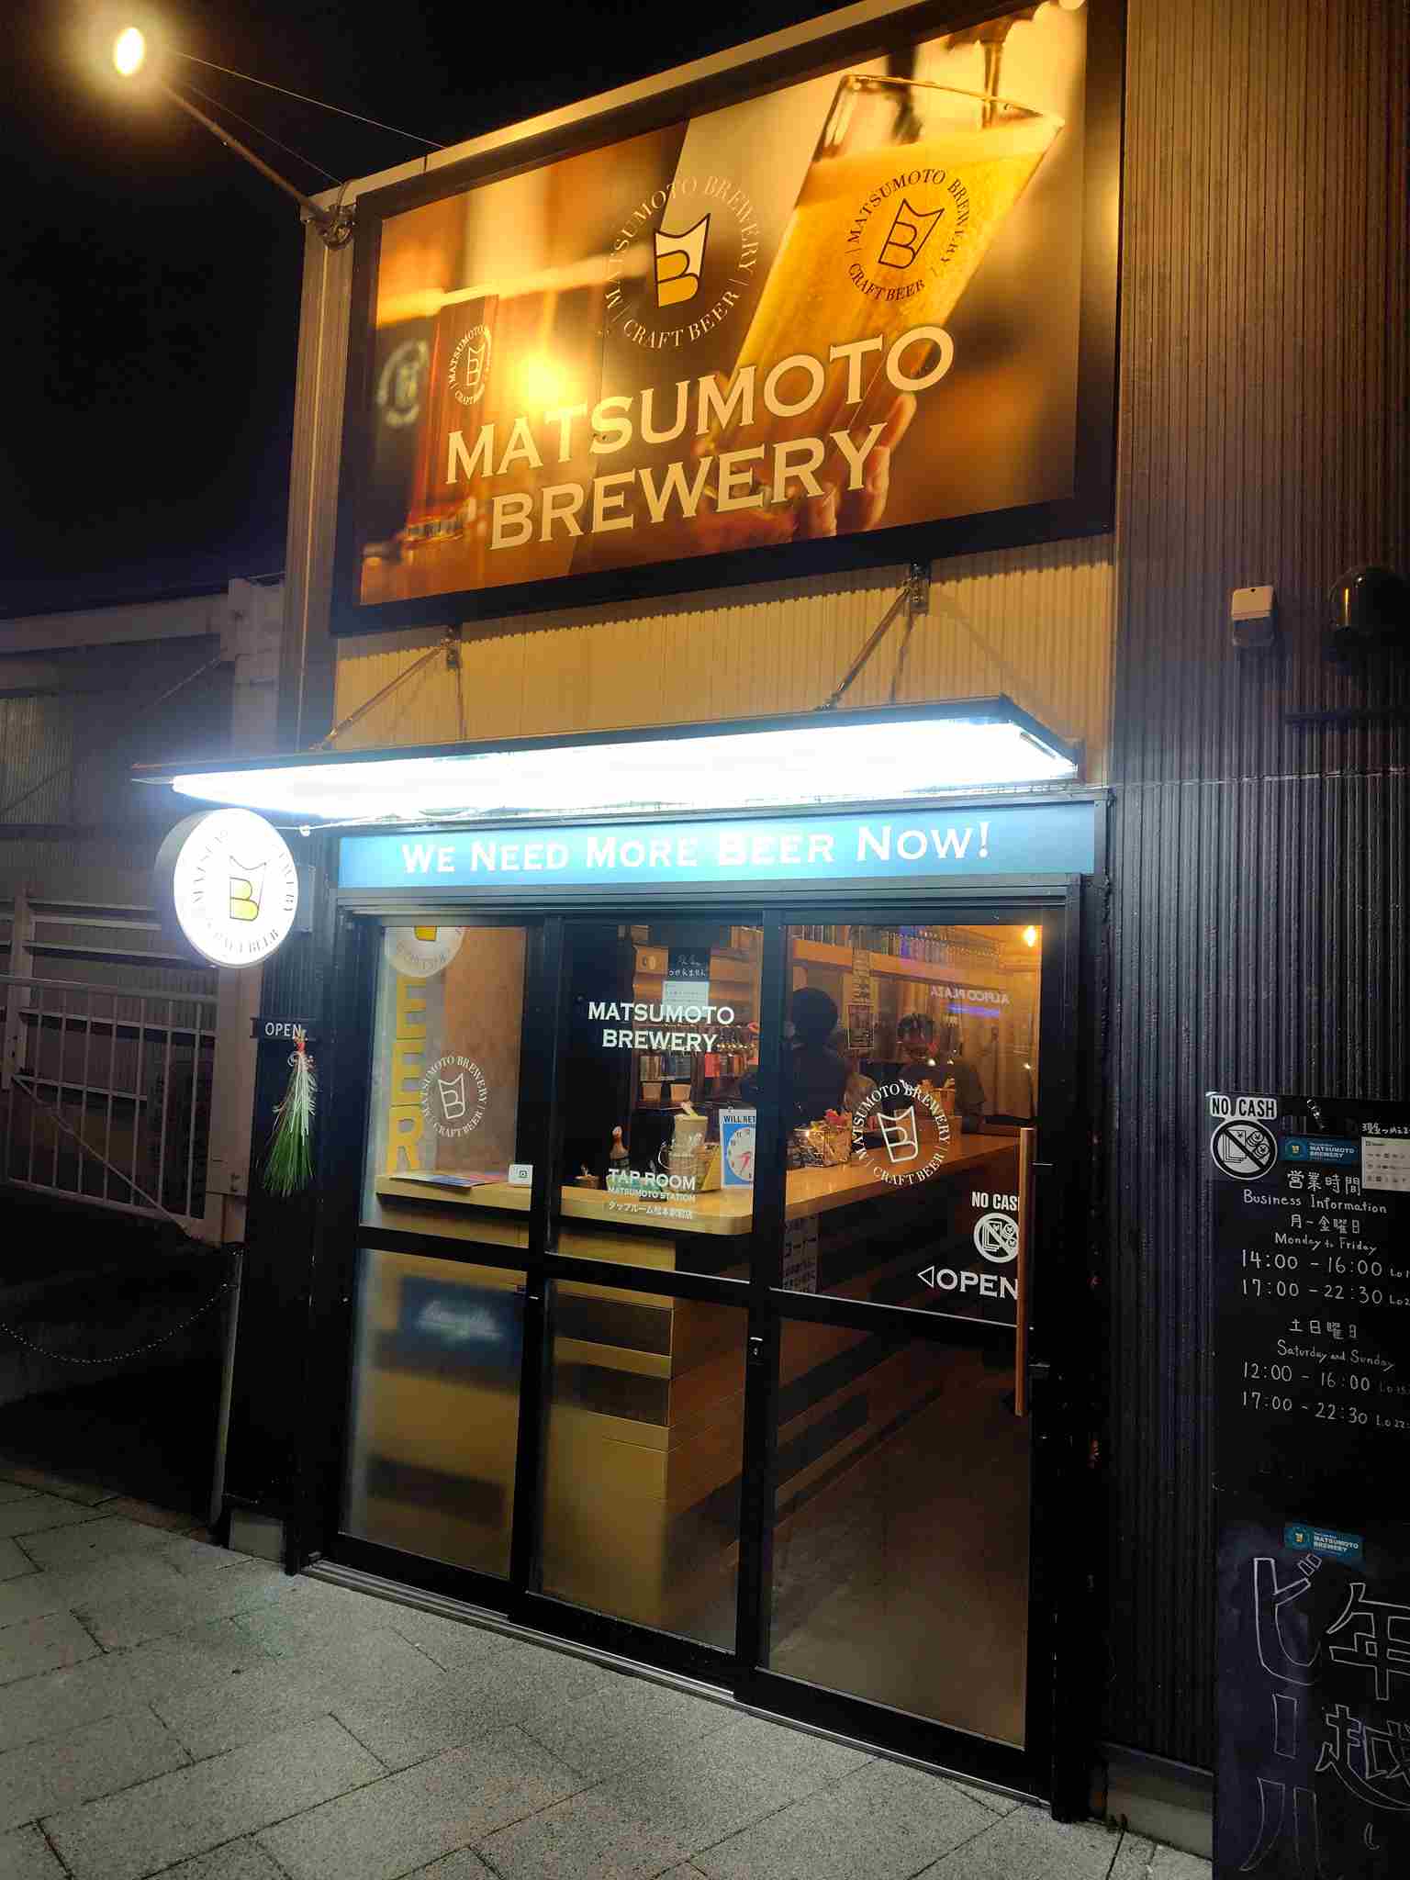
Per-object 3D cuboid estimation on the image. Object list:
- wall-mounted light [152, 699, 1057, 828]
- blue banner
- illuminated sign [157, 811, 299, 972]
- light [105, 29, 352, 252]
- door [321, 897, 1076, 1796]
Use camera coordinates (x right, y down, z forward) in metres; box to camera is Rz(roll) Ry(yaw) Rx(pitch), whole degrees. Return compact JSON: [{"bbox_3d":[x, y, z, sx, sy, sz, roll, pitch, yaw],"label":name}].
[{"bbox_3d":[-0.309,-0.386,2.906,2.184,0.068,0.642,0,-4,27],"label":"wall-mounted light"},{"bbox_3d":[-0.103,-0.221,3.181,2.128,0.160,0.060,0,-4,27],"label":"blue banner"},{"bbox_3d":[-1.318,-0.146,3.446,0.074,0.440,0.442,0,-4,27],"label":"illuminated sign"},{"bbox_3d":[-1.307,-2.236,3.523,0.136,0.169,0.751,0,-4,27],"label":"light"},{"bbox_3d":[-0.155,0.844,3.155,2.087,1.890,0.110,0,-4,27],"label":"door"}]

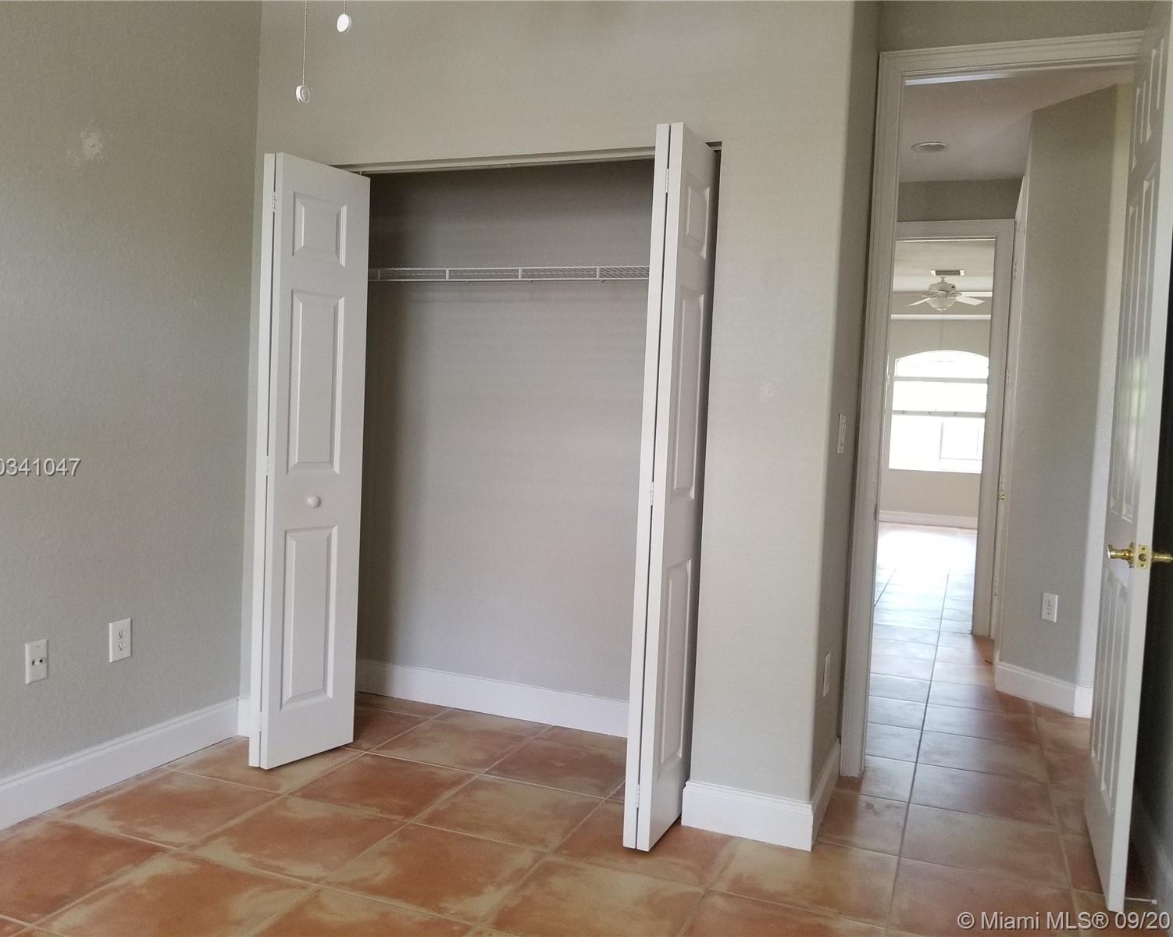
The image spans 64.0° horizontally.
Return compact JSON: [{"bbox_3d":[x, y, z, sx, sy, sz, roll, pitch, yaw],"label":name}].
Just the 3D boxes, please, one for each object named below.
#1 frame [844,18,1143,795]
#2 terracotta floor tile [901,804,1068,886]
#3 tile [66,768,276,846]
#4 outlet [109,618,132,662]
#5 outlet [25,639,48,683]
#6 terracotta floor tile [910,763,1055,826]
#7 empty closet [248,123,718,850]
[{"bbox_3d":[1.369,-0.142,3.181,0.844,2.517,0.143,3,3,22],"label":"frame"},{"bbox_3d":[1.188,1.129,2.814,0.448,0.012,0.446,3,2,22],"label":"terracotta floor tile"},{"bbox_3d":[-1.232,1.024,2.838,0.448,0.012,0.446,3,2,22],"label":"tile"},{"bbox_3d":[-1.489,0.548,3.000,0.010,0.126,0.085,3,3,22],"label":"outlet"},{"bbox_3d":[-1.587,0.558,2.714,0.009,0.115,0.070,3,2,22],"label":"outlet"},{"bbox_3d":[1.355,1.120,3.220,0.448,0.012,0.446,3,2,22],"label":"terracotta floor tile"},{"bbox_3d":[-0.250,0.016,3.322,1.498,2.059,0.889,3,3,22],"label":"empty closet"}]

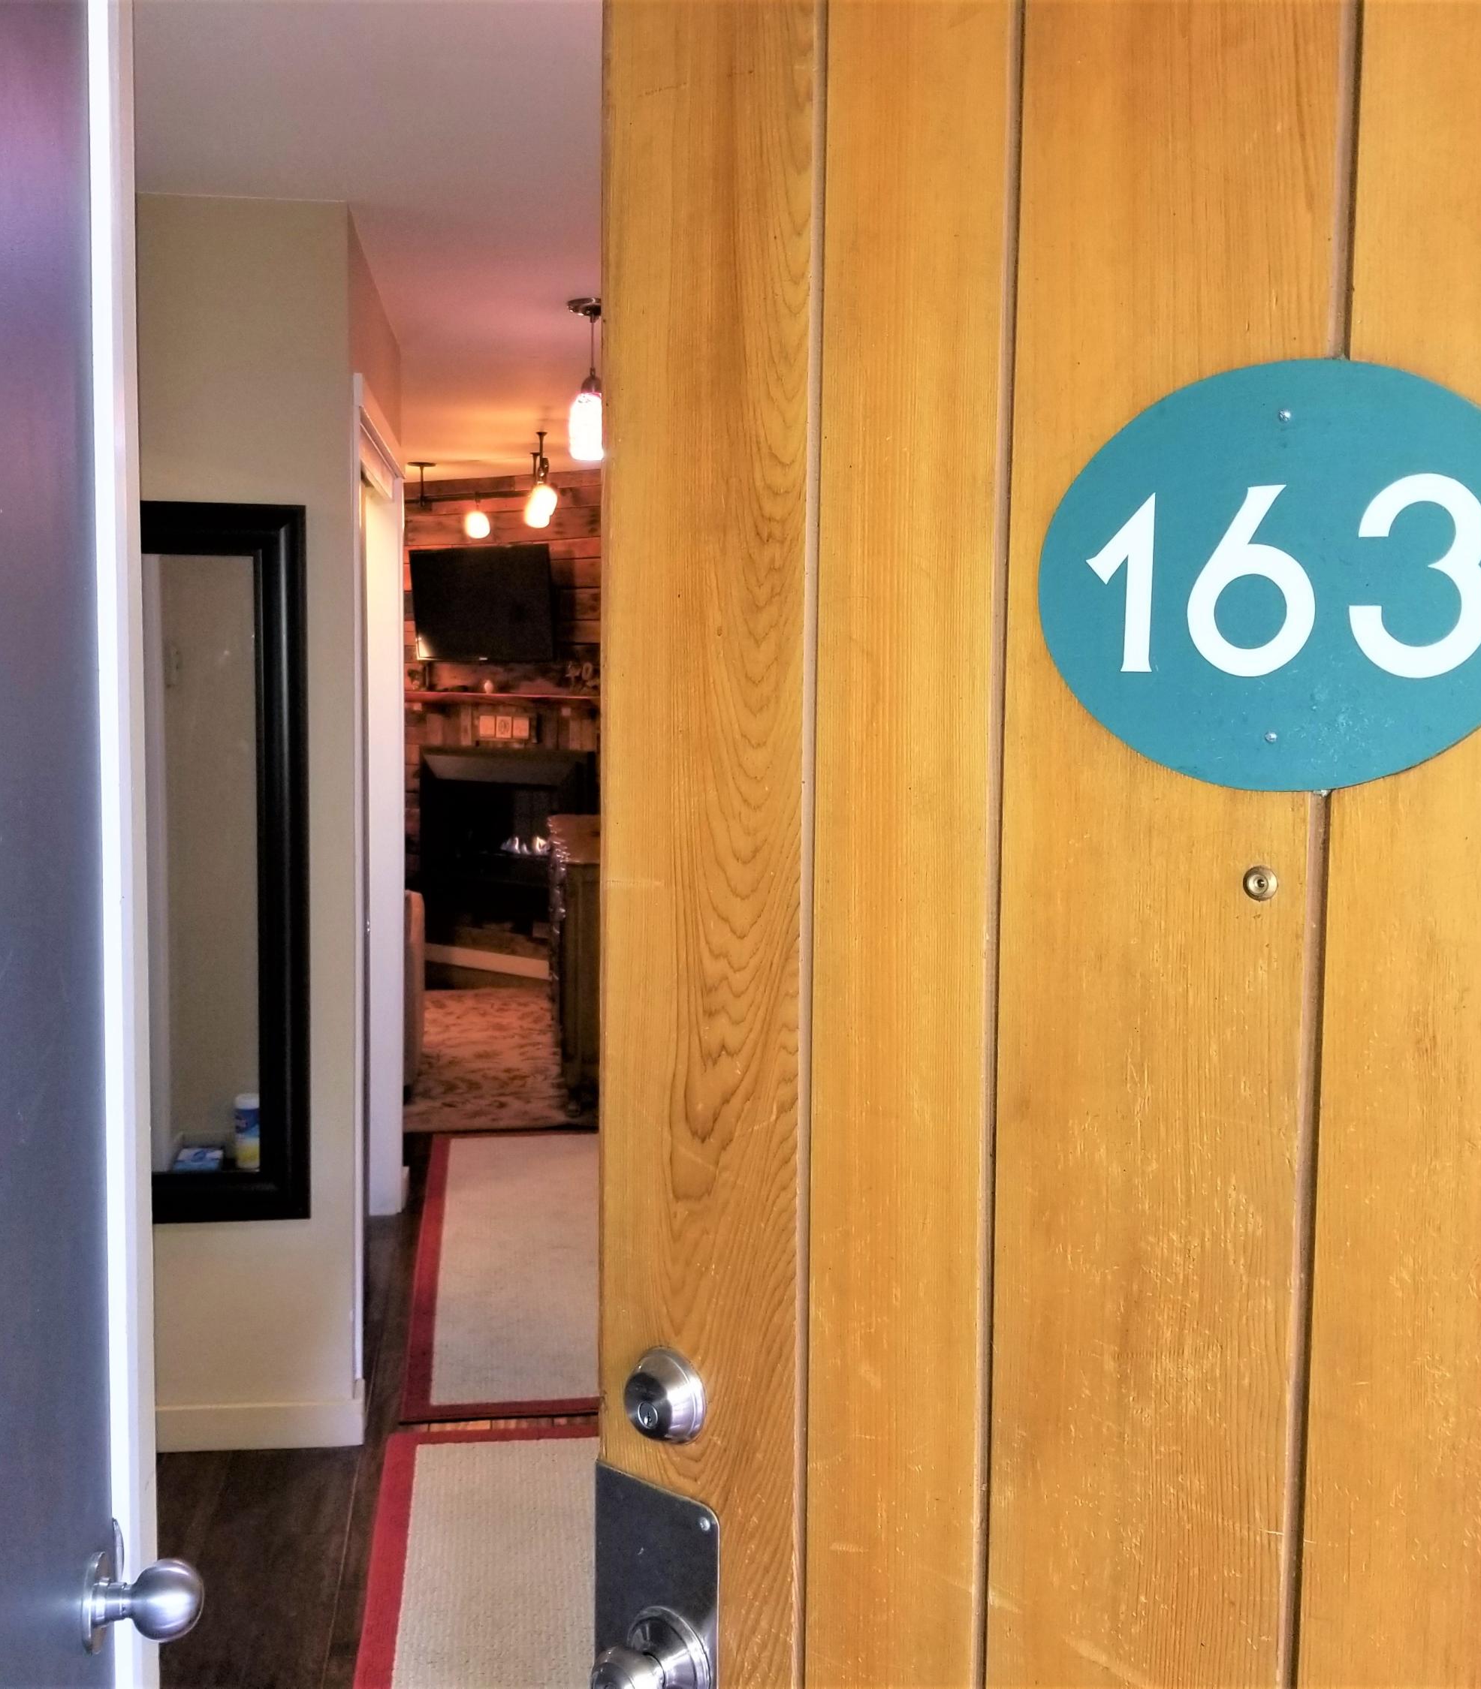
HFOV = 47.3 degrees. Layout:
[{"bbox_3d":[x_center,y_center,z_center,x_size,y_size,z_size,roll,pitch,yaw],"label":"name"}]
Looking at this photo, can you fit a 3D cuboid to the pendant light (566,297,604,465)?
[{"bbox_3d":[-0.367,-1.153,4.218,0.130,0.387,0.130,0,5,-7],"label":"pendant light"}]

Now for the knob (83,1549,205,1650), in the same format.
[{"bbox_3d":[-0.415,0.528,1.180,0.074,0.062,0.062,0,5,-6],"label":"knob"}]

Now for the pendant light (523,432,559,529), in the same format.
[{"bbox_3d":[-0.749,-1.367,6.365,0.120,0.339,0.120,0,5,-7],"label":"pendant light"}]

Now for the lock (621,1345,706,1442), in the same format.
[{"bbox_3d":[-0.053,0.364,1.103,0.061,0.061,0.028,5,6,37],"label":"lock"}]

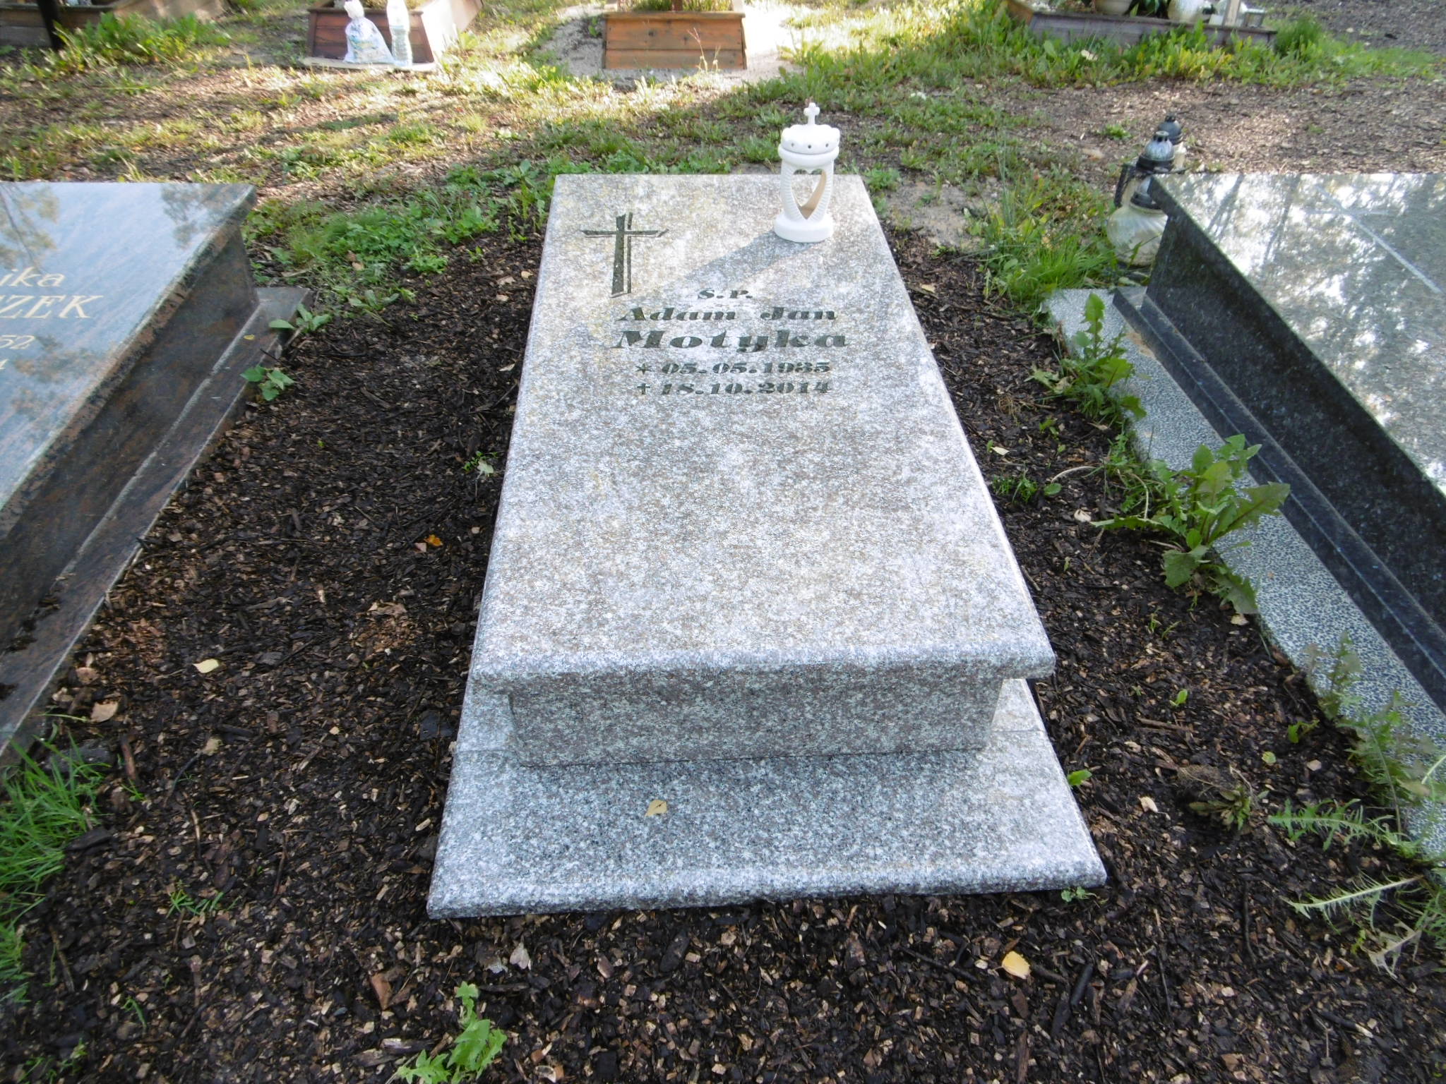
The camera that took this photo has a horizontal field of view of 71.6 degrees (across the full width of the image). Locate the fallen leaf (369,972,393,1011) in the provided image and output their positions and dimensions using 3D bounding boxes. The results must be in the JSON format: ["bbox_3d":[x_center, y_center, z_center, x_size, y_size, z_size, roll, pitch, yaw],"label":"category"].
[{"bbox_3d":[-0.476,0.624,1.394,0.027,0.017,0.052,-20,44,-26],"label":"fallen leaf"}]

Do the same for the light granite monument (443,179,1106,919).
[{"bbox_3d":[0.013,-0.249,2.038,0.940,0.378,1.946,-1,39,-3],"label":"light granite monument"}]

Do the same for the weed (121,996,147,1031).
[{"bbox_3d":[-0.793,0.635,1.351,0.028,0.030,0.036,-1,39,-4],"label":"weed"}]

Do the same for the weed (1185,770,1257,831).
[{"bbox_3d":[0.836,0.435,1.681,0.105,0.050,0.095,-1,39,-4],"label":"weed"}]

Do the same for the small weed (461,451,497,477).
[{"bbox_3d":[-0.537,-0.177,2.200,0.075,0.026,0.065,-1,39,-3],"label":"small weed"}]

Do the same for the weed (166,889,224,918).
[{"bbox_3d":[-0.778,0.533,1.480,0.076,0.030,0.045,-1,39,-4],"label":"weed"}]

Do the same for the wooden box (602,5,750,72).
[{"bbox_3d":[-0.269,-2.770,5.261,0.697,0.250,1.200,-1,39,-3],"label":"wooden box"}]

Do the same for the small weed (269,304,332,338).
[{"bbox_3d":[-1.139,-0.600,2.695,0.152,0.050,0.110,-1,39,-3],"label":"small weed"}]

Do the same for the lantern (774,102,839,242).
[{"bbox_3d":[0.198,-0.852,2.296,0.145,0.287,0.145,-1,39,-3],"label":"lantern"}]

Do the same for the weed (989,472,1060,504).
[{"bbox_3d":[0.718,-0.129,2.392,0.155,0.040,0.085,-1,39,-4],"label":"weed"}]

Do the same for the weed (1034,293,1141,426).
[{"bbox_3d":[0.889,-0.457,2.445,0.250,0.215,0.240,-1,39,-3],"label":"weed"}]

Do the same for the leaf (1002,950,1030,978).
[{"bbox_3d":[0.388,0.557,1.326,0.038,0.008,0.028,28,46,29],"label":"leaf"}]

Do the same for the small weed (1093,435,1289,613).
[{"bbox_3d":[0.991,-0.049,2.179,0.360,0.200,0.370,-1,39,-4],"label":"small weed"}]

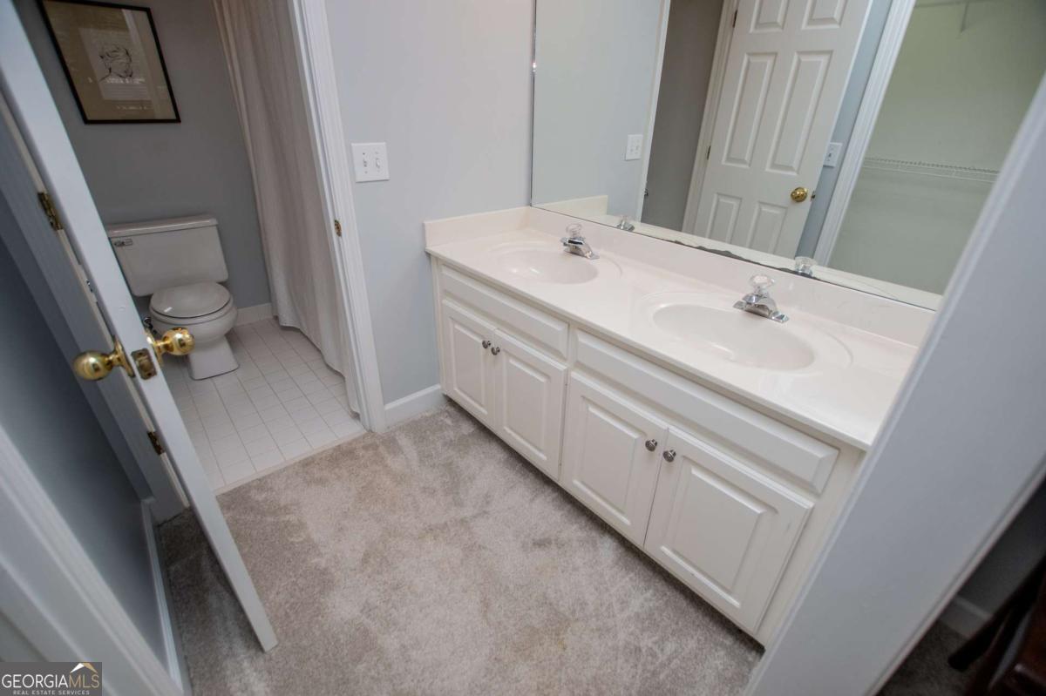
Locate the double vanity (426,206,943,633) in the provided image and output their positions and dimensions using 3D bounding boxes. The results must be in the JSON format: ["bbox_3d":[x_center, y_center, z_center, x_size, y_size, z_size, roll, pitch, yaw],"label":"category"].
[{"bbox_3d":[0.323,0.099,1.604,0.574,0.887,1.540,-22,37,-37],"label":"double vanity"}]

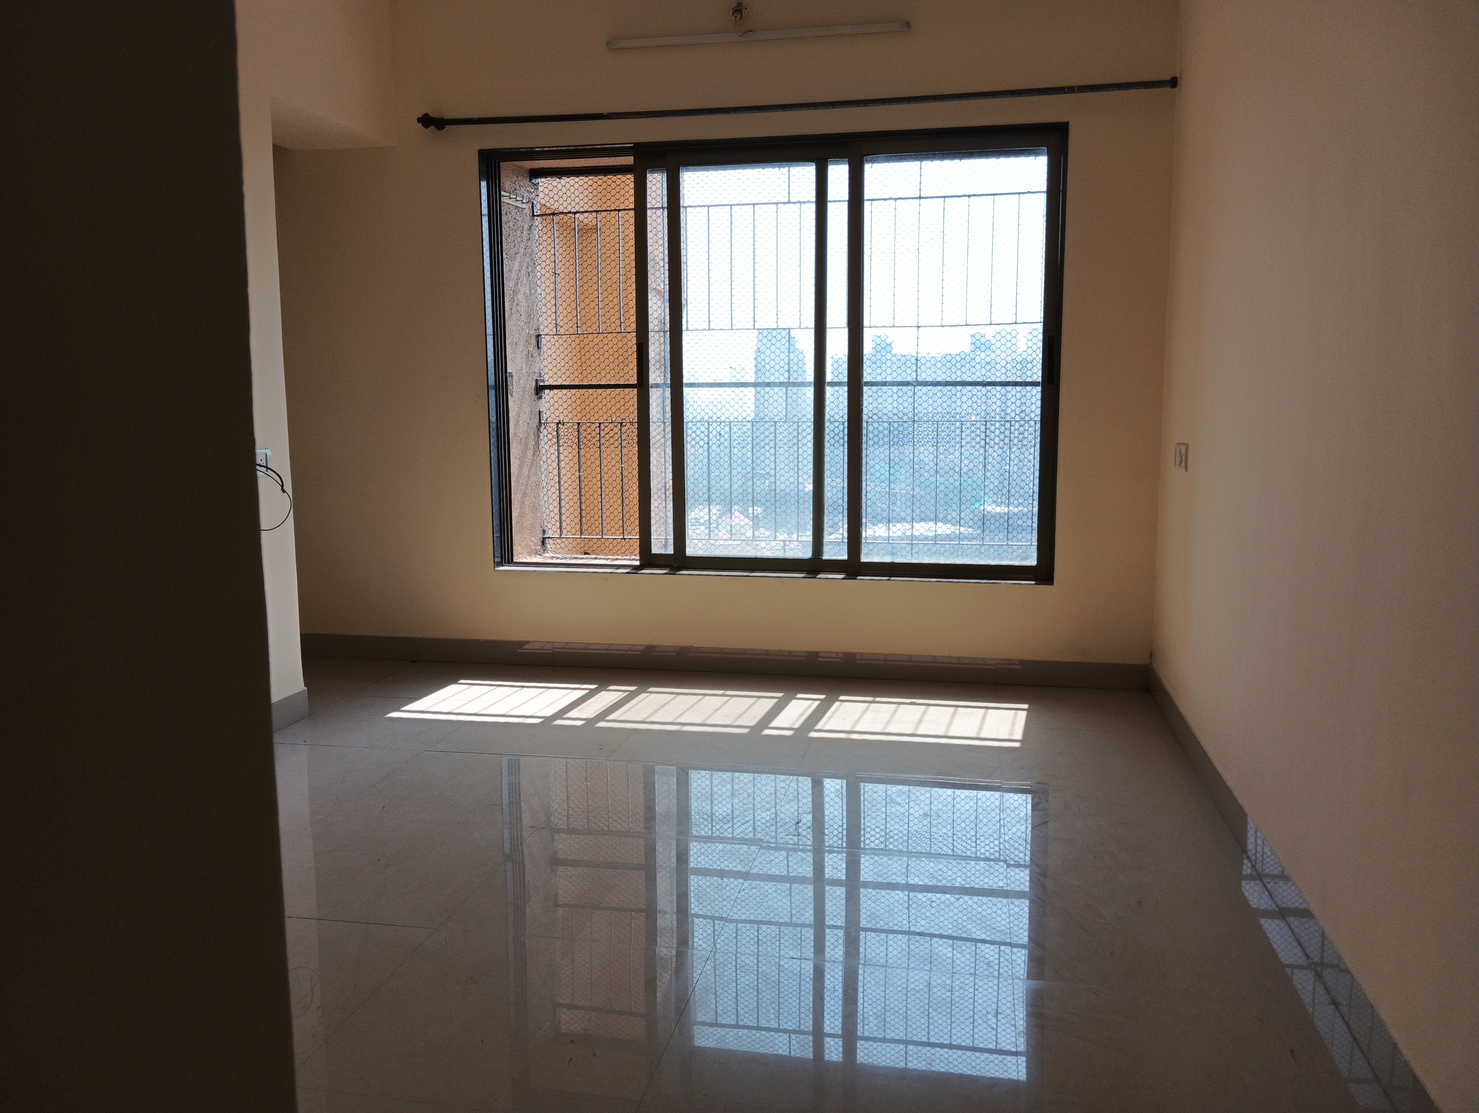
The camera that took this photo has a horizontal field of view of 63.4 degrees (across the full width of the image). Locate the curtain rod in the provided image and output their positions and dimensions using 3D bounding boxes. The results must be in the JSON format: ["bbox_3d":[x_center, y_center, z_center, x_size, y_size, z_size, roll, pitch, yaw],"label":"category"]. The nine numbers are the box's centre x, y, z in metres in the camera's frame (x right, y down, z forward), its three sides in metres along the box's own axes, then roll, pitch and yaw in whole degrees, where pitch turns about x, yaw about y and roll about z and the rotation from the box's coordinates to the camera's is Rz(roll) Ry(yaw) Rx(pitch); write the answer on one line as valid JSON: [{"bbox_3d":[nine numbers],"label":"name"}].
[{"bbox_3d":[0.132,-1.684,4.464,2.854,0.065,0.090,1,8,11],"label":"curtain rod"}]

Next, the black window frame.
[{"bbox_3d":[0.111,-0.772,4.790,2.259,1.692,0.120,1,8,11],"label":"black window frame"}]

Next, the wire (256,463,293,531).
[{"bbox_3d":[-1.538,-0.193,3.922,0.100,0.220,0.240,1,8,11],"label":"wire"}]

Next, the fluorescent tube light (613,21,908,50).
[{"bbox_3d":[0.059,-1.946,4.474,1.152,0.032,0.035,1,8,11],"label":"fluorescent tube light"}]

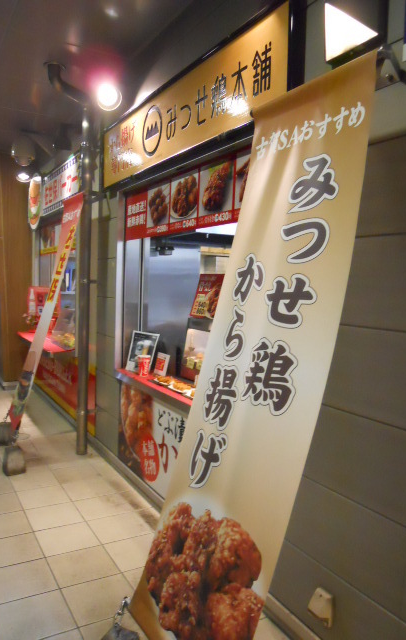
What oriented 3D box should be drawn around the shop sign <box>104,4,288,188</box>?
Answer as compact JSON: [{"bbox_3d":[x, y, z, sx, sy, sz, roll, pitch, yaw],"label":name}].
[{"bbox_3d":[-0.209,-1.159,3.059,0.060,0.420,2.300,-1,5,-29],"label":"shop sign"}]

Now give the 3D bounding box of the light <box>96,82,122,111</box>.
[{"bbox_3d":[-0.653,-1.541,3.575,0.152,0.152,0.160,0,36,-24],"label":"light"}]

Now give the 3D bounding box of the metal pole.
[{"bbox_3d":[-0.964,-0.289,4.169,0.090,2.760,0.090,-1,5,-29],"label":"metal pole"}]

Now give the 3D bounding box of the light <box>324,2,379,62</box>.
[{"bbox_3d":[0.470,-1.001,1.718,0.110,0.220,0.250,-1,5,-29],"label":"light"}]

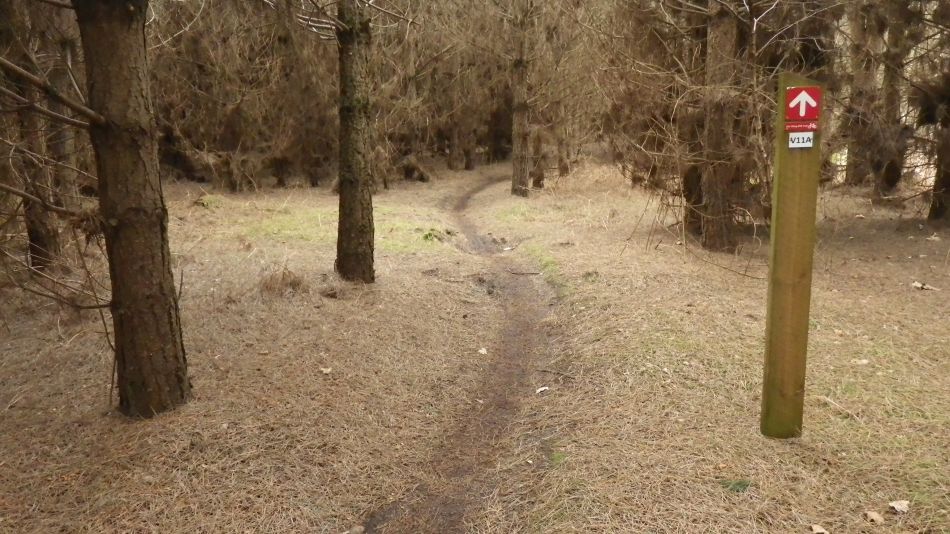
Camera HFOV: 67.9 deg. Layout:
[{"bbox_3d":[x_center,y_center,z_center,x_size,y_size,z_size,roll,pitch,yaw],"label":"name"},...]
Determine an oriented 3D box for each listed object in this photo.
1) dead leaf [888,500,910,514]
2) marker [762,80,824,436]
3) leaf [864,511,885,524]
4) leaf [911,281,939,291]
[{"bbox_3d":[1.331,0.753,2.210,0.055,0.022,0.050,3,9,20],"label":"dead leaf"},{"bbox_3d":[1.225,-0.024,2.733,0.130,1.390,0.120,3,9,19],"label":"marker"},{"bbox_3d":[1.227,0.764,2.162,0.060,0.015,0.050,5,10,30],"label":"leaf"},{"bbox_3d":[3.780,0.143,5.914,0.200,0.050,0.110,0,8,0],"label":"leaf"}]

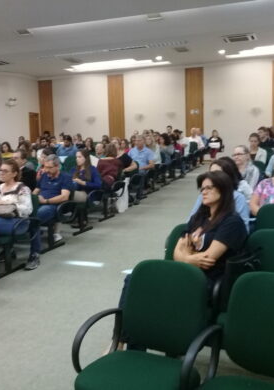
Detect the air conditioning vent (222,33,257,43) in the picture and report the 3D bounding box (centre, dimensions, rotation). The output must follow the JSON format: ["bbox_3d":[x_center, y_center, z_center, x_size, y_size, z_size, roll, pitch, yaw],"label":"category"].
[{"bbox_3d":[2.920,-4.458,13.139,0.920,0.100,0.920,0,5,21],"label":"air conditioning vent"}]

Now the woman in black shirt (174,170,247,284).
[{"bbox_3d":[0.340,0.478,3.240,0.820,1.268,0.520,-6,7,-45],"label":"woman in black shirt"}]

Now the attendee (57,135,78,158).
[{"bbox_3d":[-1.597,-0.687,10.428,0.520,1.289,0.800,0,6,20],"label":"attendee"}]

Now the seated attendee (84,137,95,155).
[{"bbox_3d":[-1.220,-0.791,11.561,0.500,1.270,0.800,1,6,24],"label":"seated attendee"}]

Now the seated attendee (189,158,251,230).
[{"bbox_3d":[0.675,0.288,4.239,0.520,1.250,0.850,2,6,31],"label":"seated attendee"}]

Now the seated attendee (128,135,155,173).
[{"bbox_3d":[0.080,-0.551,9.550,0.540,1.352,0.780,1,5,26],"label":"seated attendee"}]

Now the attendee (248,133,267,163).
[{"bbox_3d":[1.833,-0.335,7.336,0.480,1.264,0.800,1,6,29],"label":"attendee"}]

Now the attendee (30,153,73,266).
[{"bbox_3d":[-1.181,0.133,5.952,0.530,1.280,0.920,0,5,14],"label":"attendee"}]

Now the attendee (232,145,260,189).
[{"bbox_3d":[1.373,0.025,5.765,0.500,1.290,0.800,2,6,31],"label":"attendee"}]

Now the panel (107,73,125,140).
[{"bbox_3d":[-0.790,-2.935,18.274,0.675,3.471,0.060,0,5,19],"label":"panel"}]

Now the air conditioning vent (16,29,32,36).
[{"bbox_3d":[-2.711,-3.898,11.171,0.330,0.060,0.400,0,6,19],"label":"air conditioning vent"}]

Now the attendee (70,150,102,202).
[{"bbox_3d":[-0.830,-0.051,7.050,0.500,1.242,0.780,1,5,30],"label":"attendee"}]

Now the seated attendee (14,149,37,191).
[{"bbox_3d":[-1.920,-0.081,7.500,0.500,1.272,0.780,2,6,36],"label":"seated attendee"}]

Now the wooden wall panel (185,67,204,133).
[{"bbox_3d":[2.197,-3.035,17.616,0.700,3.503,0.060,0,6,19],"label":"wooden wall panel"}]

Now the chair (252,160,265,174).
[{"bbox_3d":[1.899,-0.091,7.732,0.550,0.880,0.600,0,5,19],"label":"chair"}]

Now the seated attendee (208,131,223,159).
[{"bbox_3d":[2.873,-1.798,17.115,0.550,1.180,0.750,0,5,18],"label":"seated attendee"}]

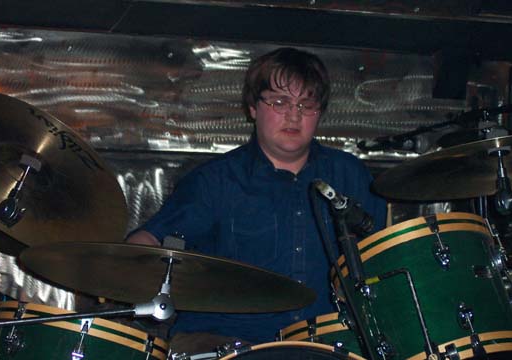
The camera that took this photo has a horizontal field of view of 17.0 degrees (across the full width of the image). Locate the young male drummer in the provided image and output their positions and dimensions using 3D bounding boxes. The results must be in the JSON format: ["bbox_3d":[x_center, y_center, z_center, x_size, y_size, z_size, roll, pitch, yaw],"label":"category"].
[{"bbox_3d":[0.020,0.335,3.751,0.660,1.300,0.800,3,-5,-12],"label":"young male drummer"}]

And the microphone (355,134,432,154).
[{"bbox_3d":[0.297,-0.077,3.700,0.160,0.042,0.042,-2,-6,18],"label":"microphone"}]

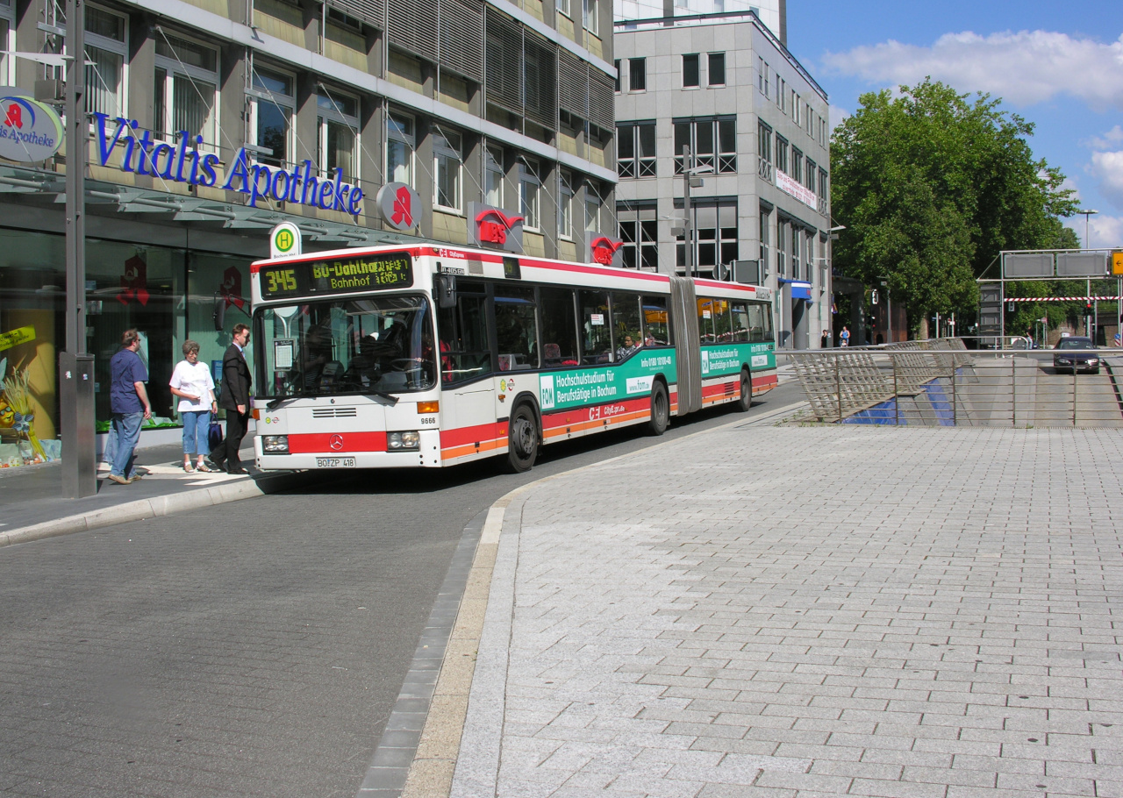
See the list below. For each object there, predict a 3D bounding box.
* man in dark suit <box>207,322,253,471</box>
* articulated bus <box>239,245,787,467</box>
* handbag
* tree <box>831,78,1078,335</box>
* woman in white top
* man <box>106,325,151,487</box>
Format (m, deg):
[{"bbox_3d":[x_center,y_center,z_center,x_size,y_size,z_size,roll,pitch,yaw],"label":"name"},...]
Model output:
[{"bbox_3d":[-4.011,0.000,13.750,0.520,1.810,0.480,-1,4,-11],"label":"man in dark suit"},{"bbox_3d":[0.910,-0.810,21.650,2.520,2.920,17.800,0,3,23],"label":"articulated bus"},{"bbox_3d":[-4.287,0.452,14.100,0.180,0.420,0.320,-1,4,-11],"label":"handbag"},{"bbox_3d":[27.662,-12.950,80.000,17.400,19.600,15.500,0,4,0],"label":"tree"},{"bbox_3d":[-4.597,0.071,14.150,0.580,1.640,0.420,-2,4,-23],"label":"woman in white top"},{"bbox_3d":[-4.966,0.076,13.050,0.530,1.780,0.450,2,4,37],"label":"man"}]

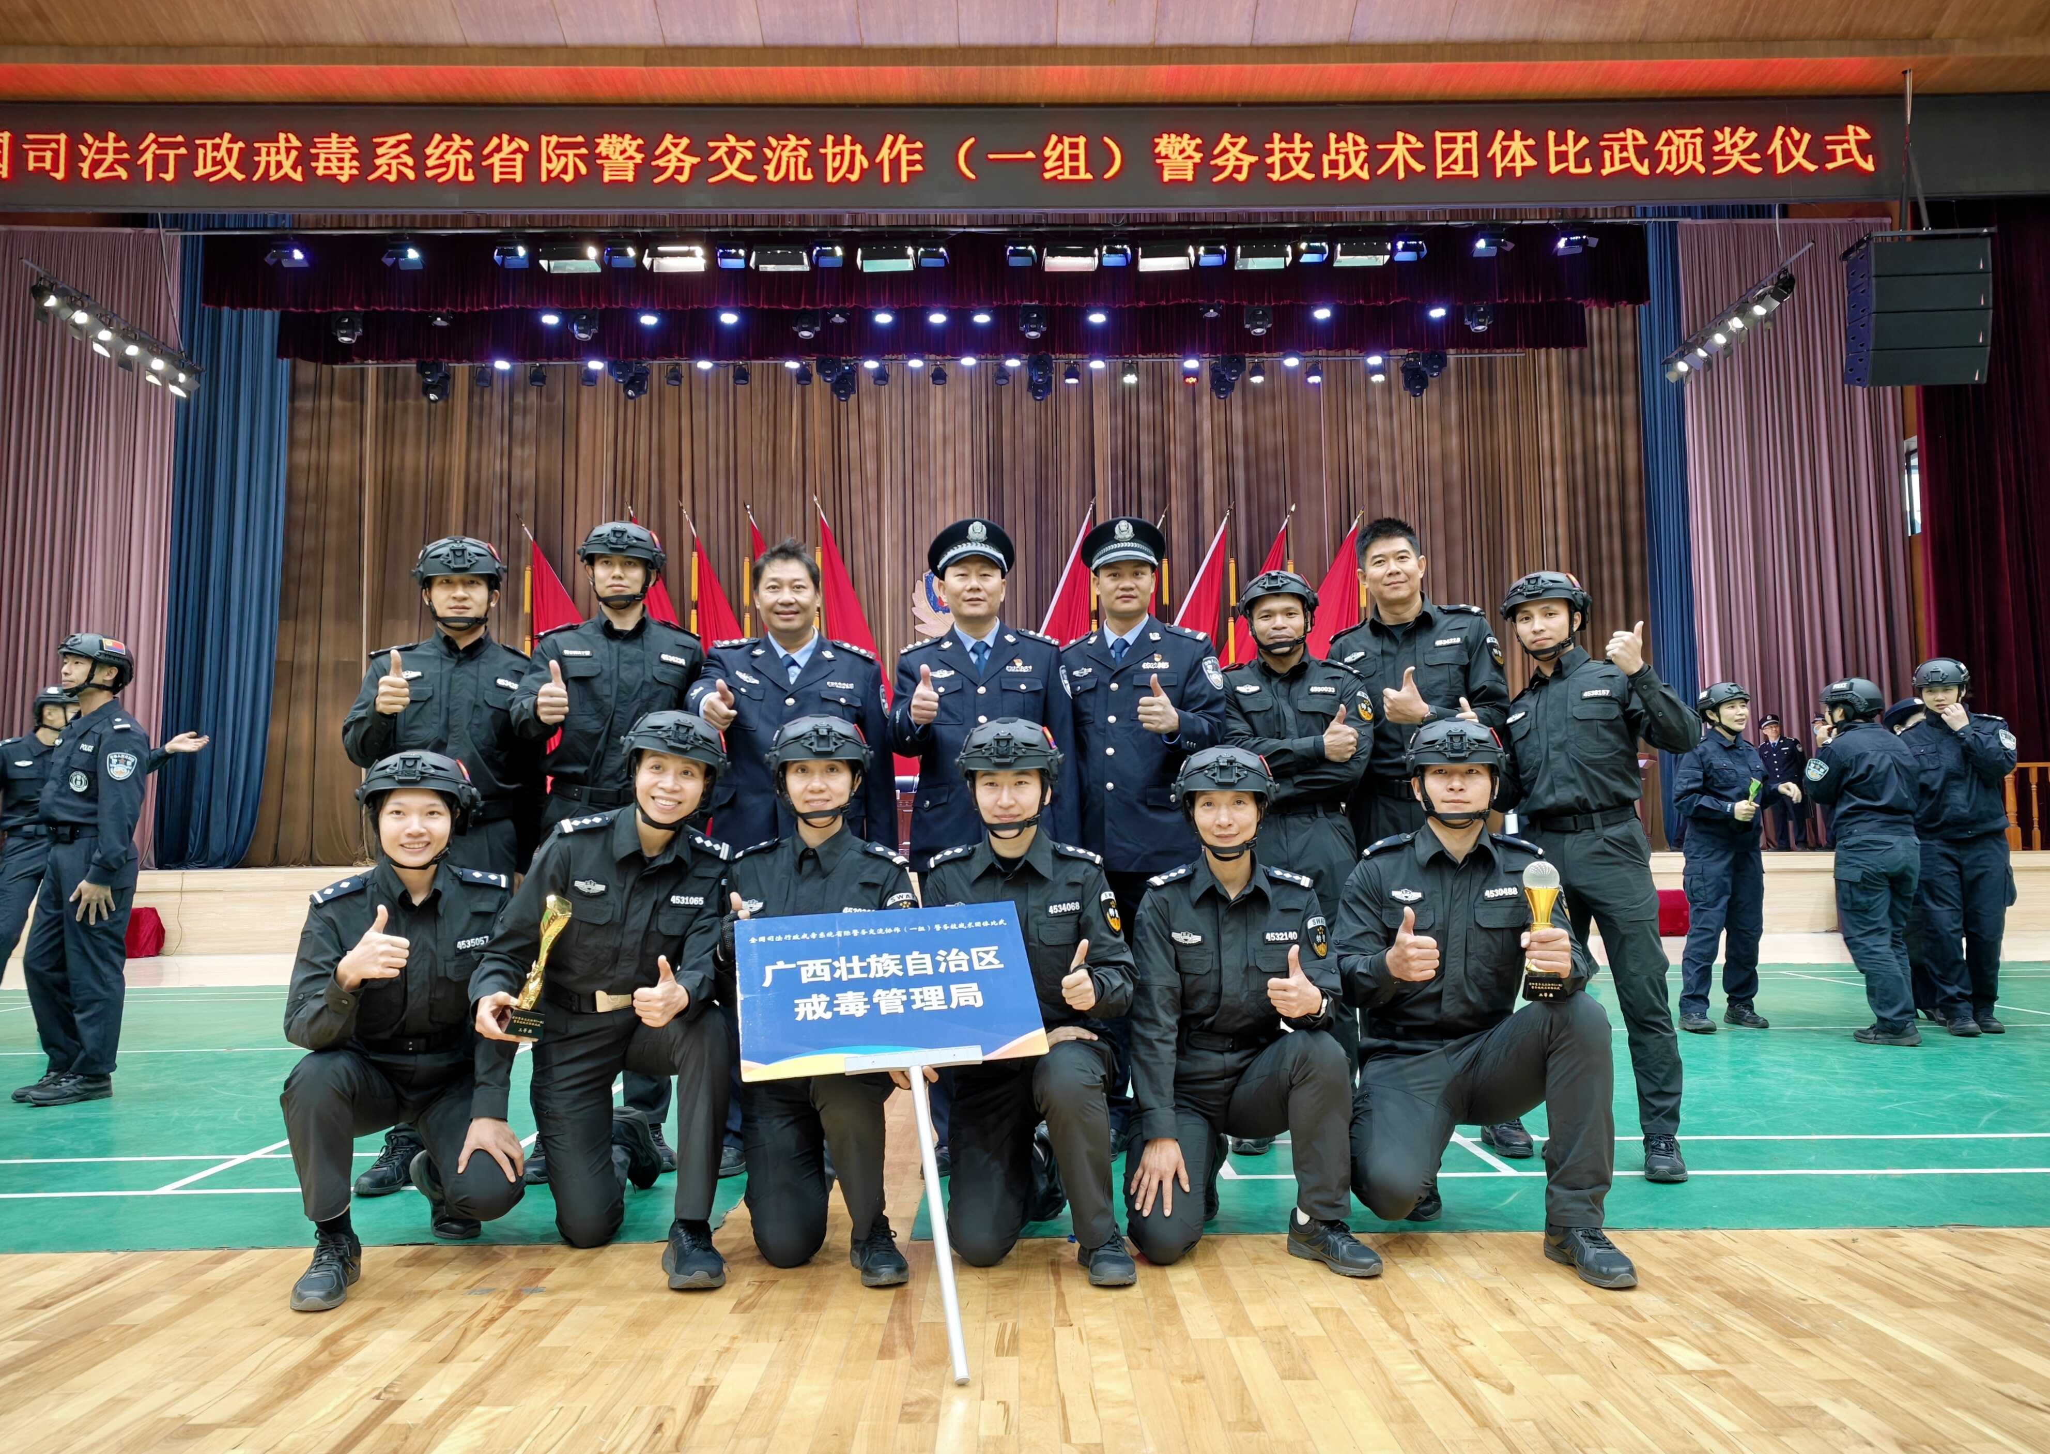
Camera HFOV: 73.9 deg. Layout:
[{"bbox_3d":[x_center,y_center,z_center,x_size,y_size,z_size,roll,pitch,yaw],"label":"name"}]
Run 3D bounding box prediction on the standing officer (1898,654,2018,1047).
[{"bbox_3d":[4.368,0.550,6.421,0.490,1.720,0.380,-4,-6,32],"label":"standing officer"}]

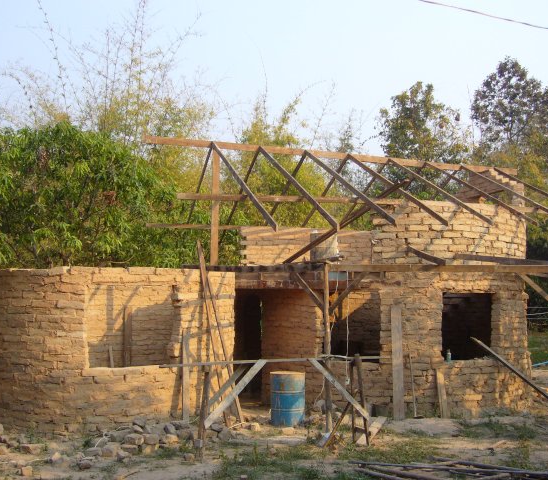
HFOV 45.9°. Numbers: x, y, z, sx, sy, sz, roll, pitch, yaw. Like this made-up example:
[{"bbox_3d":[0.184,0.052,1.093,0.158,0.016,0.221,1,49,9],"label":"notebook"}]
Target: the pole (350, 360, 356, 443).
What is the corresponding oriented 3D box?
[{"bbox_3d":[1.156,2.351,9.440,0.050,1.155,0.050,-1,-7,0],"label":"pole"}]

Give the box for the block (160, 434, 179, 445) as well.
[{"bbox_3d":[-1.503,2.883,9.350,0.230,0.135,0.200,1,-7,-8],"label":"block"}]

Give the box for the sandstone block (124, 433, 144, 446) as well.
[{"bbox_3d":[-2.005,2.867,9.300,0.280,0.180,0.200,2,-7,-17],"label":"sandstone block"}]

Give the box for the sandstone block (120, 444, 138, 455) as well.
[{"bbox_3d":[-1.964,2.874,8.875,0.225,0.110,0.160,1,-6,-6],"label":"sandstone block"}]

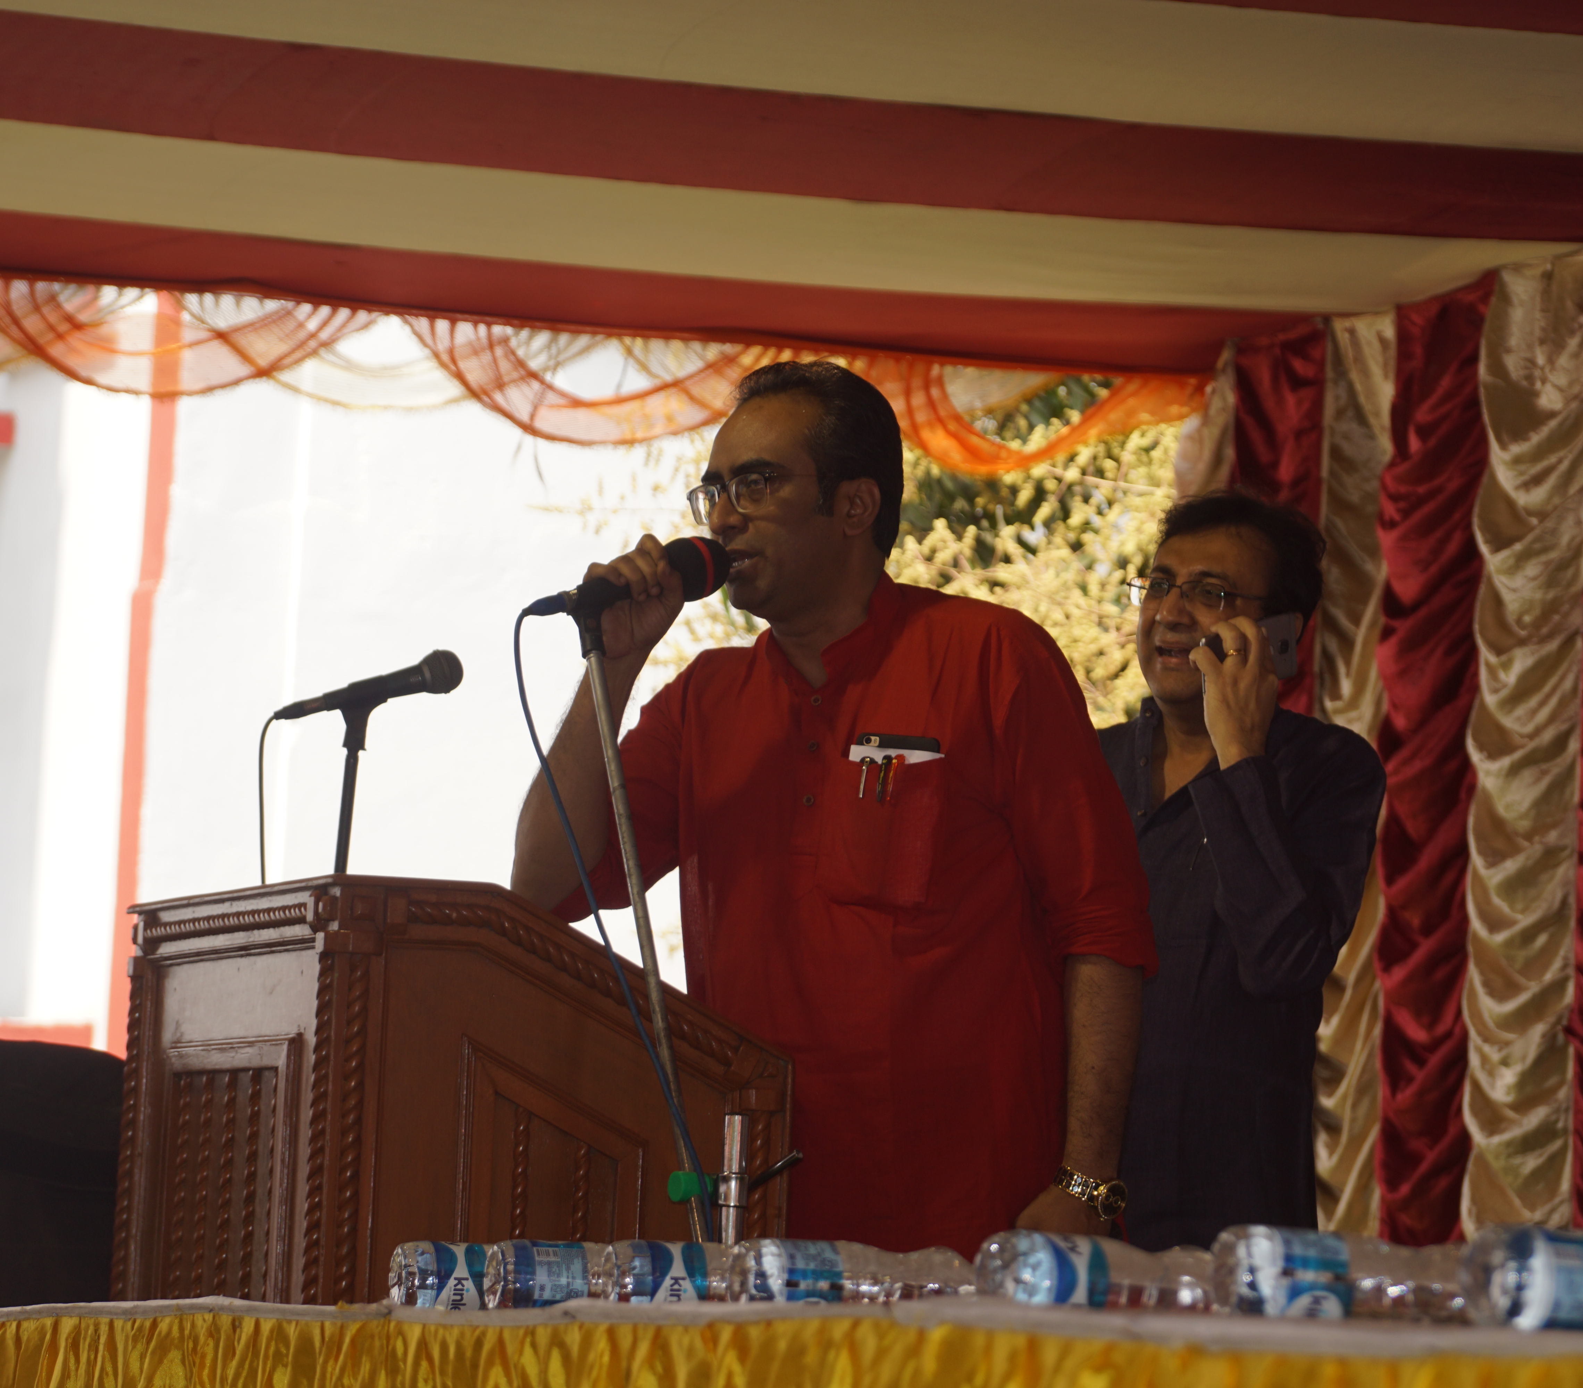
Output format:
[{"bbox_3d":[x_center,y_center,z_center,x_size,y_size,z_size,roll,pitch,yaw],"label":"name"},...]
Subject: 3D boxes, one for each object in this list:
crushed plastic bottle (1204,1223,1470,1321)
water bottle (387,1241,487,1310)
[{"bbox_3d":[0.403,0.403,5.067,0.222,0.064,0.064,4,-5,-20],"label":"crushed plastic bottle"},{"bbox_3d":[-0.264,0.553,6.942,0.222,0.064,0.064,4,-5,-18],"label":"water bottle"}]

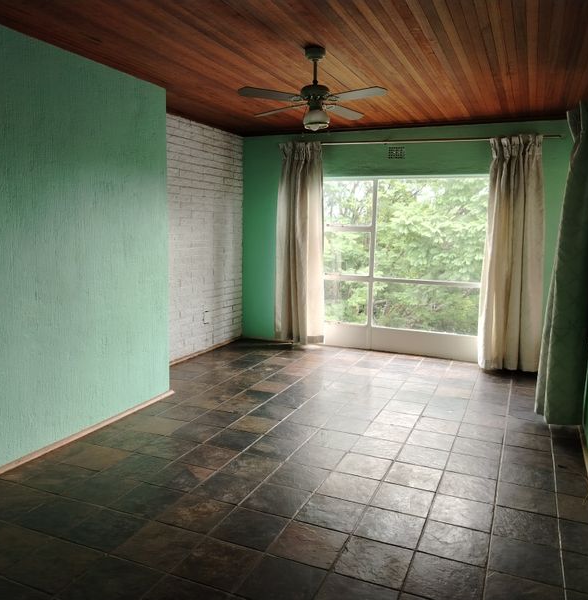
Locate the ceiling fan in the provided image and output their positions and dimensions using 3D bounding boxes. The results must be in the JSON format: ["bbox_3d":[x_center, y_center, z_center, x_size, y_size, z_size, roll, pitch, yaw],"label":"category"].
[{"bbox_3d":[0.134,-1.305,3.435,1.071,0.502,1.071,5,9,23],"label":"ceiling fan"}]

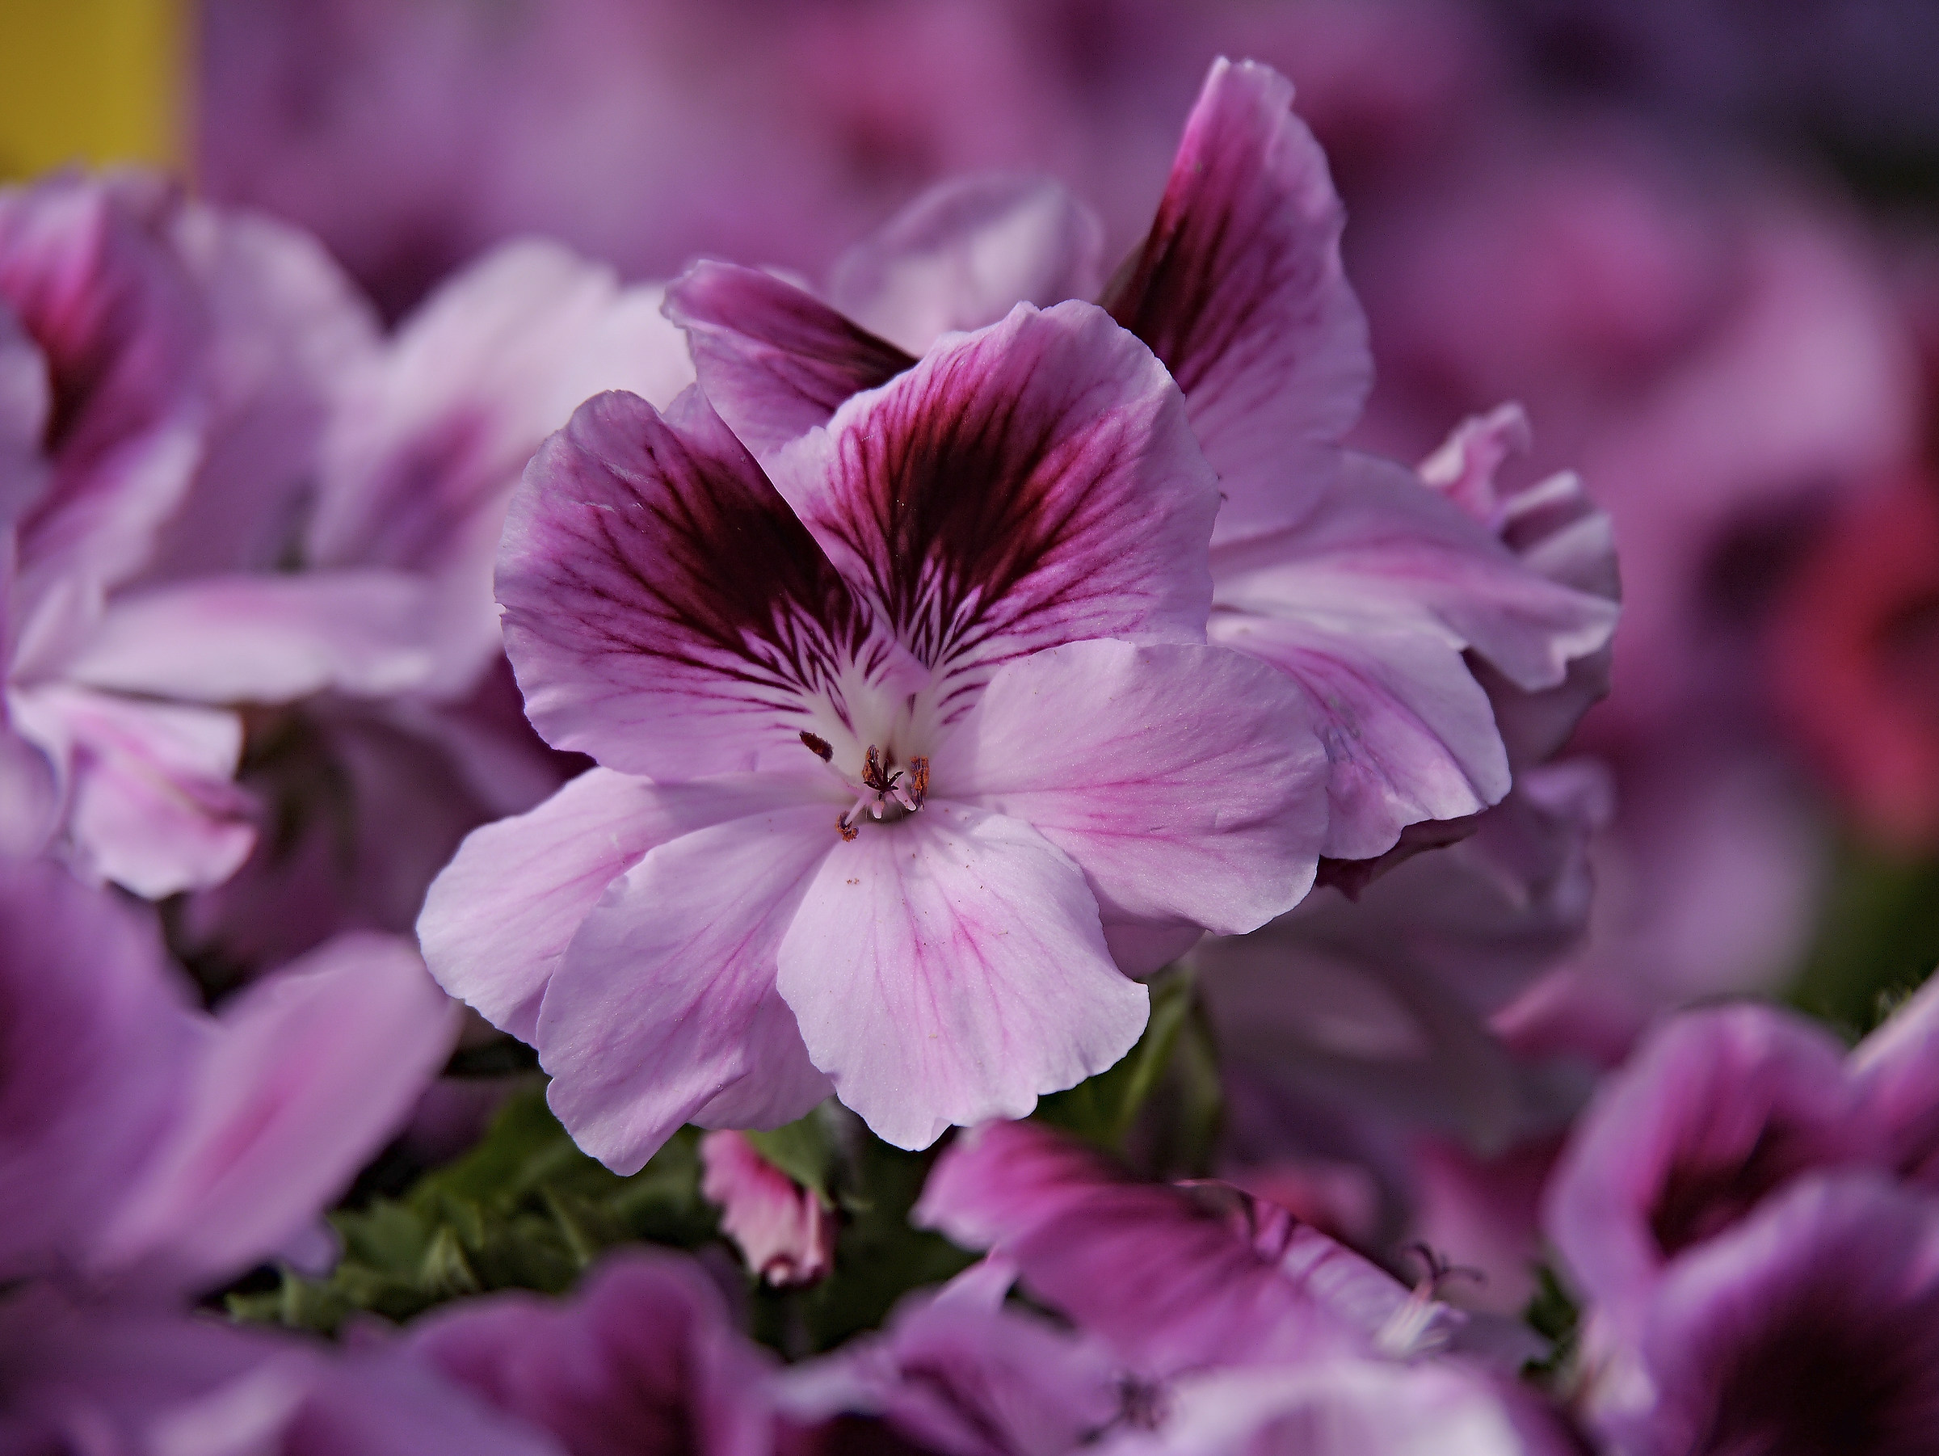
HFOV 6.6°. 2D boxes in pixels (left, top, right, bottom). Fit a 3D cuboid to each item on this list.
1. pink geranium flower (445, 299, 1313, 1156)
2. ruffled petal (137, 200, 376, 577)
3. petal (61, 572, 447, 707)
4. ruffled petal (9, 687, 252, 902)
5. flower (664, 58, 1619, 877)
[{"bbox_3d":[-0.006,0.000,1.000,0.053,0.050,0.026,-1,-7,6],"label":"pink geranium flower"},{"bbox_3d":[-0.044,-0.021,1.040,0.015,0.024,0.009,0,0,-6],"label":"ruffled petal"},{"bbox_3d":[-0.044,-0.006,1.025,0.022,0.009,0.015,-1,6,-11],"label":"petal"},{"bbox_3d":[-0.051,0.004,1.020,0.015,0.013,0.010,0,0,-9],"label":"ruffled petal"},{"bbox_3d":[0.011,-0.016,1.028,0.057,0.050,0.035,1,-9,-6],"label":"flower"}]

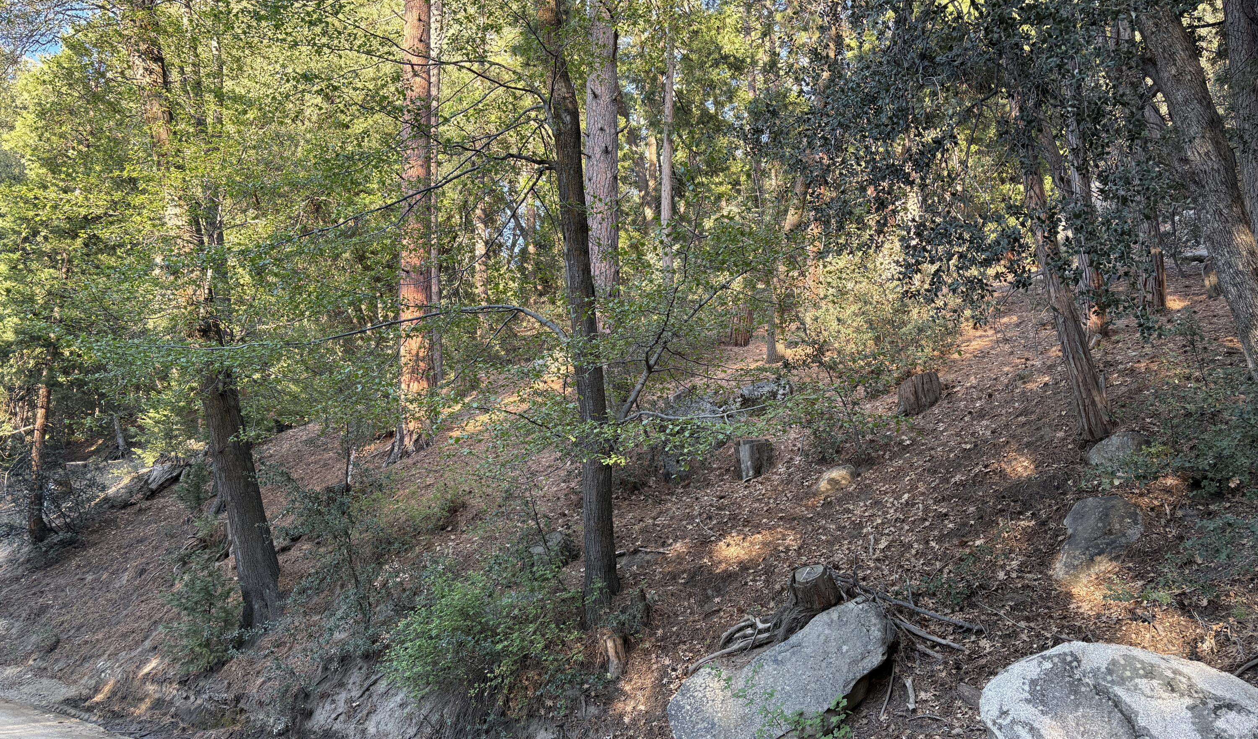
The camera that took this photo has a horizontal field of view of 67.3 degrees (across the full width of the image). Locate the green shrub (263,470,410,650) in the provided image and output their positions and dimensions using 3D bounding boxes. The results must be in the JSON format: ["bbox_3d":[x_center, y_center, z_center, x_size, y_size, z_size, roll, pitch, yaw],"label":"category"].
[{"bbox_3d":[-2.094,1.349,6.900,1.020,1.320,0.900,0,-6,0],"label":"green shrub"}]

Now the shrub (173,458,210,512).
[{"bbox_3d":[-5.318,1.406,11.500,0.430,0.650,0.430,0,-6,0],"label":"shrub"}]

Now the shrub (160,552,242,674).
[{"bbox_3d":[-3.115,1.758,6.900,0.560,0.850,0.560,0,-6,0],"label":"shrub"}]

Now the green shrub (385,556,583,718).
[{"bbox_3d":[-0.843,1.621,5.900,1.164,0.910,1.050,0,-6,0],"label":"green shrub"}]

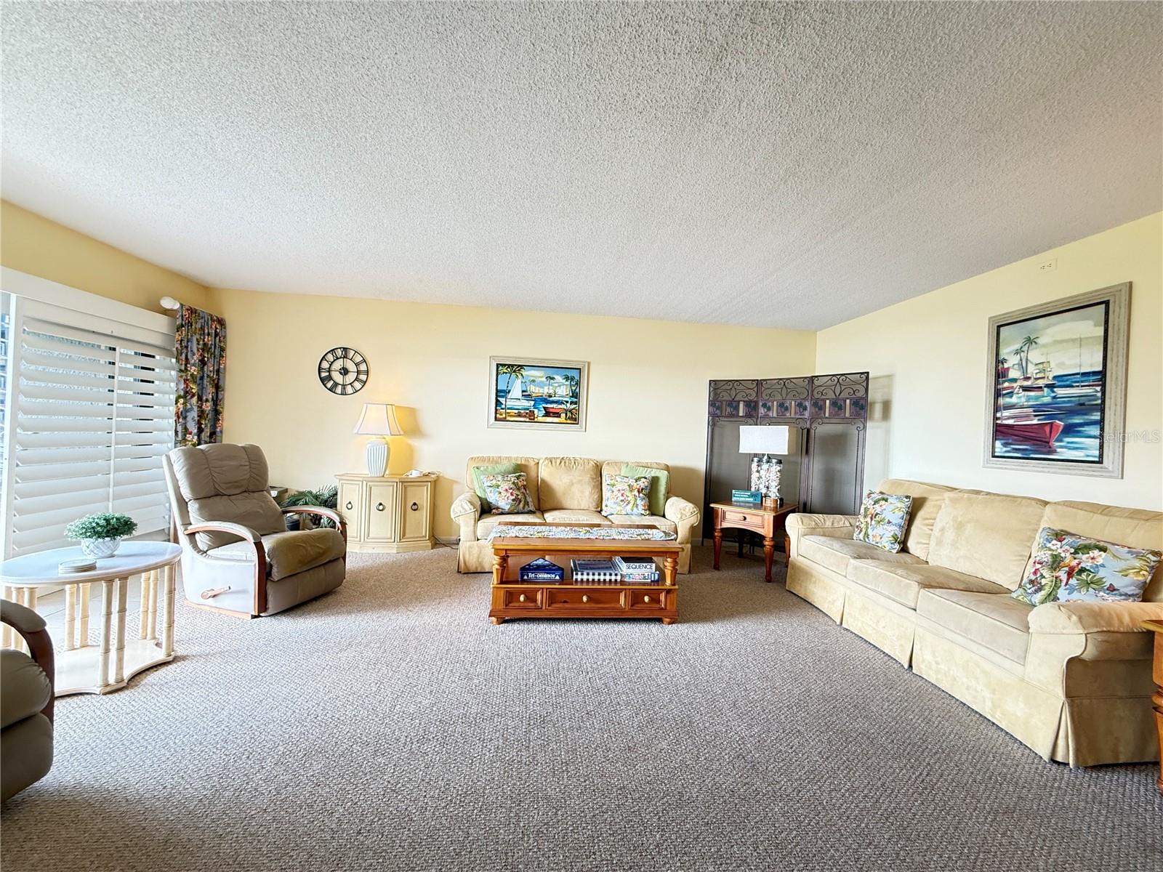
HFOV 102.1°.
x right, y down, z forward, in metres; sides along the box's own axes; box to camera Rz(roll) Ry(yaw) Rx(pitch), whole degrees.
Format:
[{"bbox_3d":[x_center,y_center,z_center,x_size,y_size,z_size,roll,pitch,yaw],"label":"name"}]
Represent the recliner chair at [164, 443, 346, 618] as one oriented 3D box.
[{"bbox_3d":[-2.269,0.578,3.323,0.960,1.030,0.730,3,1,20],"label":"recliner chair"}]

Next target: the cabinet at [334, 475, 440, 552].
[{"bbox_3d":[-1.896,0.740,4.590,0.970,0.700,0.450,2,1,-5],"label":"cabinet"}]

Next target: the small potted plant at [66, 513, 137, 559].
[{"bbox_3d":[-2.311,0.478,2.268,0.255,0.190,0.255,2,0,-6],"label":"small potted plant"}]

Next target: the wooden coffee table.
[{"bbox_3d":[0.006,0.922,3.229,1.200,0.505,0.650,2,0,-6],"label":"wooden coffee table"}]

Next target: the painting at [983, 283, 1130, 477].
[{"bbox_3d":[2.864,-0.297,2.884,0.033,1.042,0.768,2,0,-6],"label":"painting"}]

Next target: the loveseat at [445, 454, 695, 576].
[{"bbox_3d":[-0.063,0.694,4.437,2.150,0.940,0.920,2,0,-6],"label":"loveseat"}]

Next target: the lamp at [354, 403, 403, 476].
[{"bbox_3d":[-1.937,0.041,4.508,0.350,0.700,0.340,2,1,-5],"label":"lamp"}]

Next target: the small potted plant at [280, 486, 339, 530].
[{"bbox_3d":[-2.567,0.764,4.432,0.530,0.580,0.460,2,1,-5],"label":"small potted plant"}]

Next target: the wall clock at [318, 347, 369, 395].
[{"bbox_3d":[-2.332,-0.633,4.623,0.471,0.471,0.040,2,0,-6],"label":"wall clock"}]

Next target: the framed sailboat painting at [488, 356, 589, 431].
[{"bbox_3d":[-0.447,-0.433,4.923,1.020,0.745,0.040,2,1,-5],"label":"framed sailboat painting"}]

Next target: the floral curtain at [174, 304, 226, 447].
[{"bbox_3d":[-3.508,-0.058,4.307,0.130,2.130,0.560,2,1,-5],"label":"floral curtain"}]

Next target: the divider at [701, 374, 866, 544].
[{"bbox_3d":[1.950,0.335,4.640,1.540,1.815,0.164,3,0,45],"label":"divider"}]

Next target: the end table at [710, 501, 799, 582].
[{"bbox_3d":[1.619,0.943,4.402,0.585,0.589,0.727,3,1,39],"label":"end table"}]

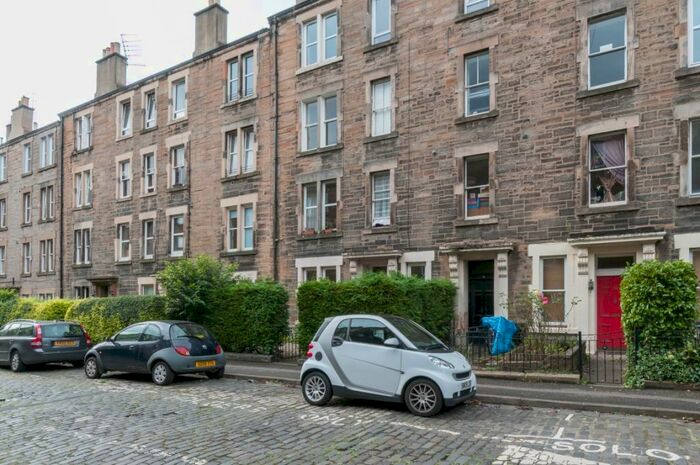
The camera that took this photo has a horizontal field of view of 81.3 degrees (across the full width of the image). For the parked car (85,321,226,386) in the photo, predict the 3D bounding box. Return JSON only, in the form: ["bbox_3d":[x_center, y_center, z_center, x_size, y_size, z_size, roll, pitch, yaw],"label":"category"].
[{"bbox_3d":[-4.778,2.791,9.902,3.620,1.400,1.660,-4,-11,27],"label":"parked car"}]

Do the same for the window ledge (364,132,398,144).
[{"bbox_3d":[1.120,-3.407,14.798,1.369,0.180,0.200,-5,-7,28],"label":"window ledge"}]

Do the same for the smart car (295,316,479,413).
[{"bbox_3d":[0.653,2.142,7.044,2.690,1.540,1.580,-5,-11,29],"label":"smart car"}]

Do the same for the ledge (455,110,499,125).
[{"bbox_3d":[4.092,-3.716,13.223,1.376,0.180,0.200,-5,-7,28],"label":"ledge"}]

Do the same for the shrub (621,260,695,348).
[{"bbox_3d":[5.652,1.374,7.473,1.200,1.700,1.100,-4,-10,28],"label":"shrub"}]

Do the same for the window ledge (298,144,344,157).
[{"bbox_3d":[-1.100,-3.123,15.757,2.094,0.180,0.260,-2,-5,29],"label":"window ledge"}]

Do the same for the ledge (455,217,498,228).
[{"bbox_3d":[4.008,-0.316,12.791,1.276,0.180,0.260,-2,-5,29],"label":"ledge"}]

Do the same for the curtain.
[{"bbox_3d":[7.416,-2.077,11.688,0.850,1.350,0.160,-5,-7,28],"label":"curtain"}]

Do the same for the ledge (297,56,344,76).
[{"bbox_3d":[-1.135,-6.451,15.925,2.161,0.180,0.260,-2,-5,29],"label":"ledge"}]

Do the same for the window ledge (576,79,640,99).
[{"bbox_3d":[7.079,-3.878,11.246,1.423,0.180,0.260,-2,-5,29],"label":"window ledge"}]

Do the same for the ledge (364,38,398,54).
[{"bbox_3d":[1.120,-6.744,14.798,1.363,0.180,0.200,-5,-7,28],"label":"ledge"}]

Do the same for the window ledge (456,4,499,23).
[{"bbox_3d":[4.077,-6.939,13.050,1.323,0.180,0.260,-2,-5,29],"label":"window ledge"}]

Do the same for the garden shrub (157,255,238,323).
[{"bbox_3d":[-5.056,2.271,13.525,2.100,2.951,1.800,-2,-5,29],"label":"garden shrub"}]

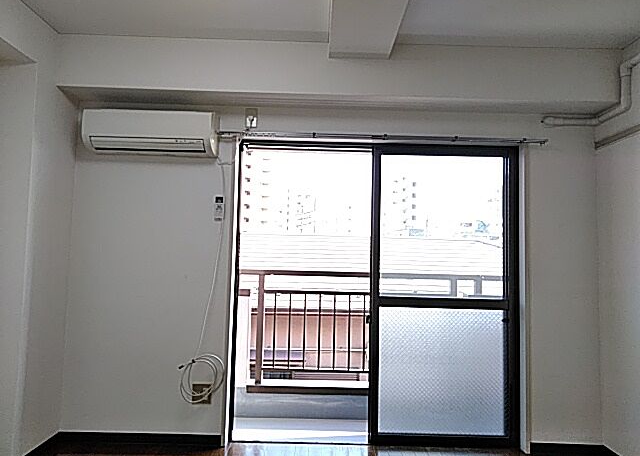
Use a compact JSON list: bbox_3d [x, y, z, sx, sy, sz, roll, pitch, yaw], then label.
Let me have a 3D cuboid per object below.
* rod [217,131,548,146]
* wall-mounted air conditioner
[{"bbox_3d":[0.377,-0.547,3.032,1.970,0.040,0.110,1,-4,0],"label":"rod"},{"bbox_3d":[-0.998,-0.557,2.968,0.759,0.241,0.230,1,-4,0],"label":"wall-mounted air conditioner"}]

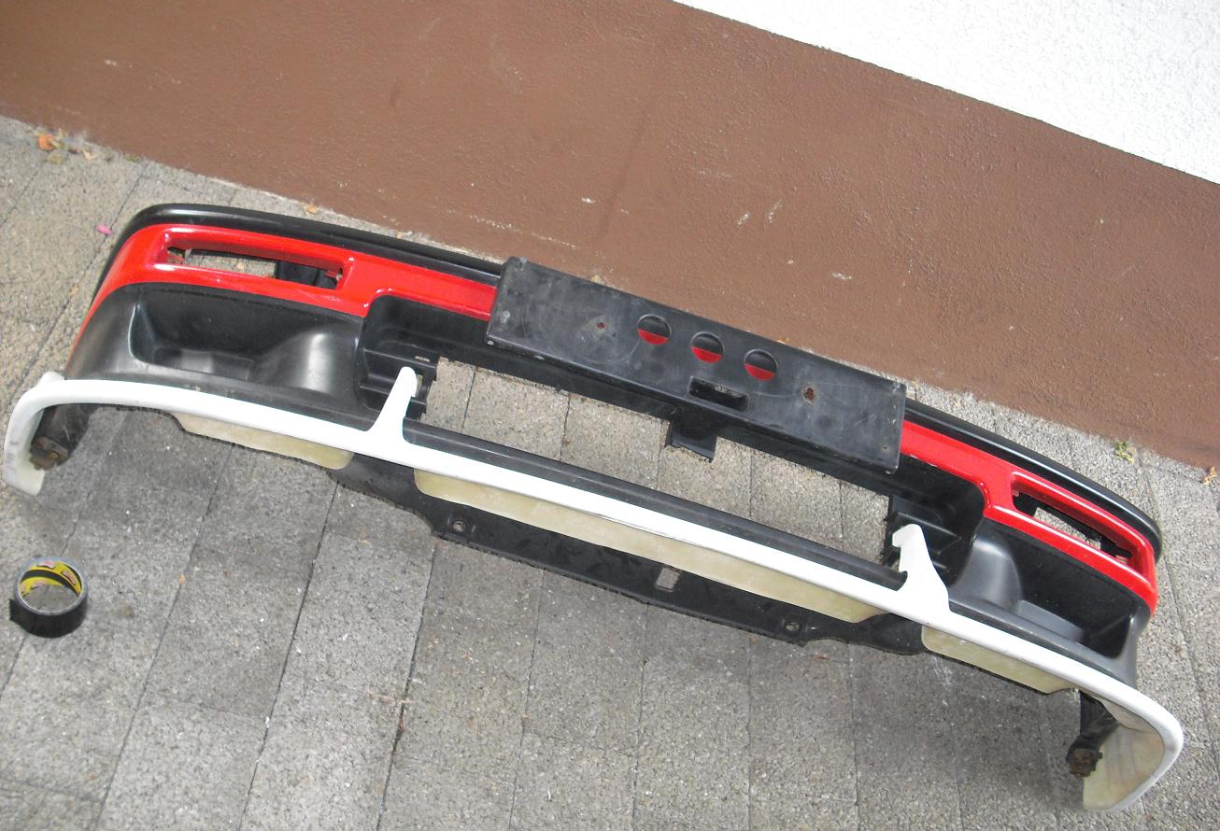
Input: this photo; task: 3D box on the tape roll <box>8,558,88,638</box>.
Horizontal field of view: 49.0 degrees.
[{"bbox_3d":[-0.702,0.230,1.681,0.087,0.053,0.086,0,52,-23],"label":"tape roll"}]

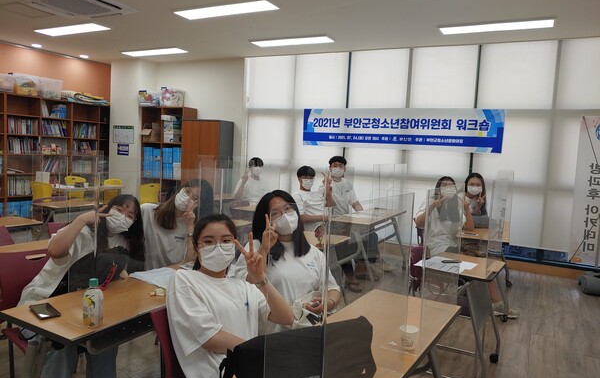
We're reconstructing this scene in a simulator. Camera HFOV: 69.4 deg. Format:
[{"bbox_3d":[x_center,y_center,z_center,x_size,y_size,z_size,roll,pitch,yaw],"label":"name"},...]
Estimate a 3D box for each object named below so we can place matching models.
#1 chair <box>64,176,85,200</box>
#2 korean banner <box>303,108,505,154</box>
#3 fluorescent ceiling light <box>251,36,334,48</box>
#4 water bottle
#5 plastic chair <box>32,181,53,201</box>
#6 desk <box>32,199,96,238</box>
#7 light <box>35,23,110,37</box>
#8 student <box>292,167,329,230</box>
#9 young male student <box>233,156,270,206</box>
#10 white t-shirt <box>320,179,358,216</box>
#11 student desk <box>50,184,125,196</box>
[{"bbox_3d":[-4.165,0.196,7.950,0.470,0.800,0.520,2,5,-10],"label":"chair"},{"bbox_3d":[1.403,-0.885,6.437,2.960,0.590,0.020,5,5,24],"label":"korean banner"},{"bbox_3d":[-0.114,-2.079,6.102,1.200,0.060,0.300,6,7,27],"label":"fluorescent ceiling light"},{"bbox_3d":[-0.835,0.454,1.749,0.072,0.187,0.072,1,5,-20],"label":"water bottle"},{"bbox_3d":[-3.938,0.291,6.950,0.470,0.800,0.520,5,5,24],"label":"plastic chair"},{"bbox_3d":[-2.647,0.525,4.928,0.460,0.720,0.560,6,7,27],"label":"desk"},{"bbox_3d":[-3.129,-2.196,5.932,1.200,0.060,0.300,6,7,27],"label":"light"},{"bbox_3d":[0.184,0.386,4.821,0.500,1.260,0.720,-3,8,-43],"label":"student"},{"bbox_3d":[-0.537,0.288,5.470,0.560,1.340,0.680,1,5,-22],"label":"young male student"},{"bbox_3d":[0.469,0.159,5.150,0.480,0.620,0.290,1,5,-15],"label":"white t-shirt"},{"bbox_3d":[-3.274,0.325,6.601,0.550,0.720,1.000,6,7,27],"label":"student desk"}]

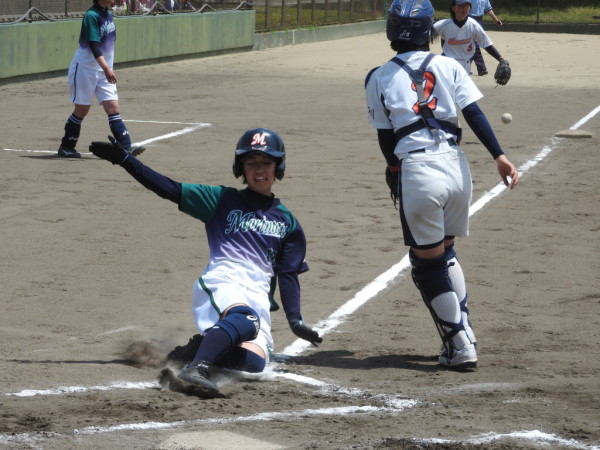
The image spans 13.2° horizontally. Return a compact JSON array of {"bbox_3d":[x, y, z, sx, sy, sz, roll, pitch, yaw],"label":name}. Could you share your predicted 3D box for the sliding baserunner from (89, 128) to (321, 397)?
[{"bbox_3d":[-0.431,0.149,11.493,1.030,1.060,1.130,0,6,-3],"label":"sliding baserunner"}]

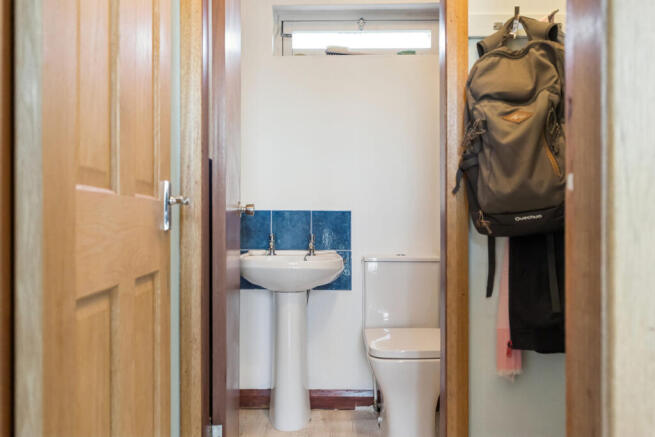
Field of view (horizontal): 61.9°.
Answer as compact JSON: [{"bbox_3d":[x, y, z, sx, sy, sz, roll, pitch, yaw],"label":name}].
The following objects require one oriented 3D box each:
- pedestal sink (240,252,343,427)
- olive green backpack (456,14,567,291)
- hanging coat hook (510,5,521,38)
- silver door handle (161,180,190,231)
[{"bbox_3d":[-0.175,0.560,2.550,0.505,0.805,0.410,0,0,0],"label":"pedestal sink"},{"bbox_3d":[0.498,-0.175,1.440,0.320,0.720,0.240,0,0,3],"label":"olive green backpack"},{"bbox_3d":[0.532,-0.548,1.540,0.027,0.080,0.055,0,0,0],"label":"hanging coat hook"},{"bbox_3d":[-0.384,-0.033,1.380,0.065,0.130,0.105,0,0,-3],"label":"silver door handle"}]

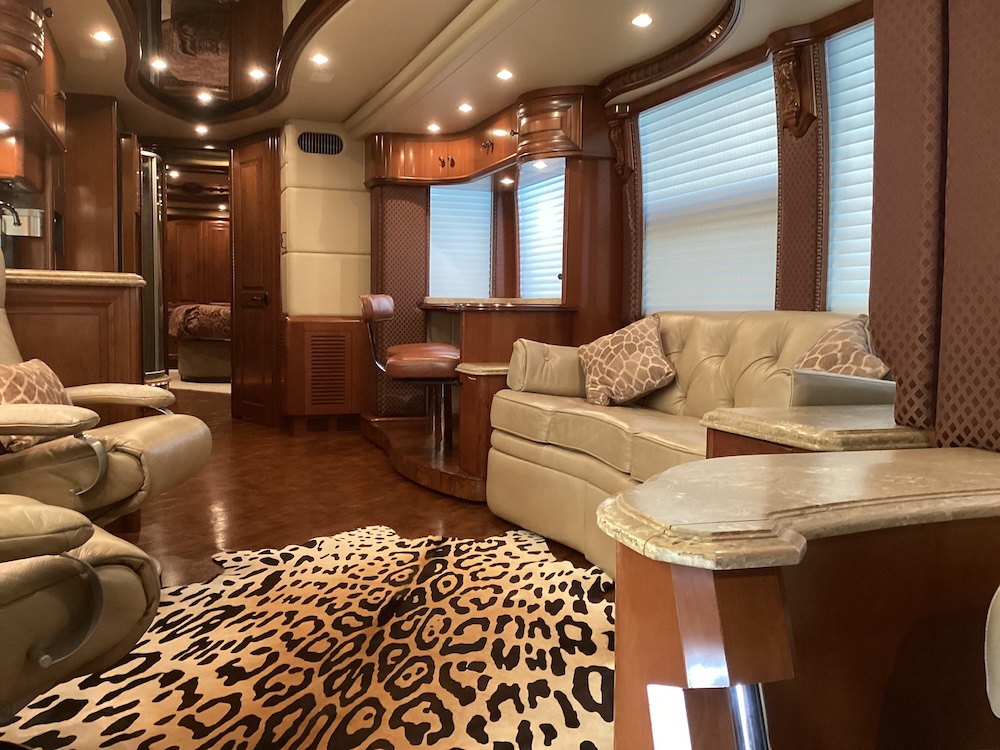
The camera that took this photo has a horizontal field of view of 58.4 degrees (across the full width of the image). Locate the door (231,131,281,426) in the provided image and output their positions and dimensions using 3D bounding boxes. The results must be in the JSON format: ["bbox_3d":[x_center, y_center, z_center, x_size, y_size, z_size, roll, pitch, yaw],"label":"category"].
[{"bbox_3d":[-1.688,-0.628,6.136,0.050,1.930,0.690,-3,6,-43],"label":"door"}]

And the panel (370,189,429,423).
[{"bbox_3d":[-0.649,-0.473,5.822,0.380,1.490,0.040,-1,4,-20],"label":"panel"}]

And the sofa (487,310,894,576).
[{"bbox_3d":[0.576,0.172,3.161,0.840,0.816,1.840,-1,4,-20],"label":"sofa"}]

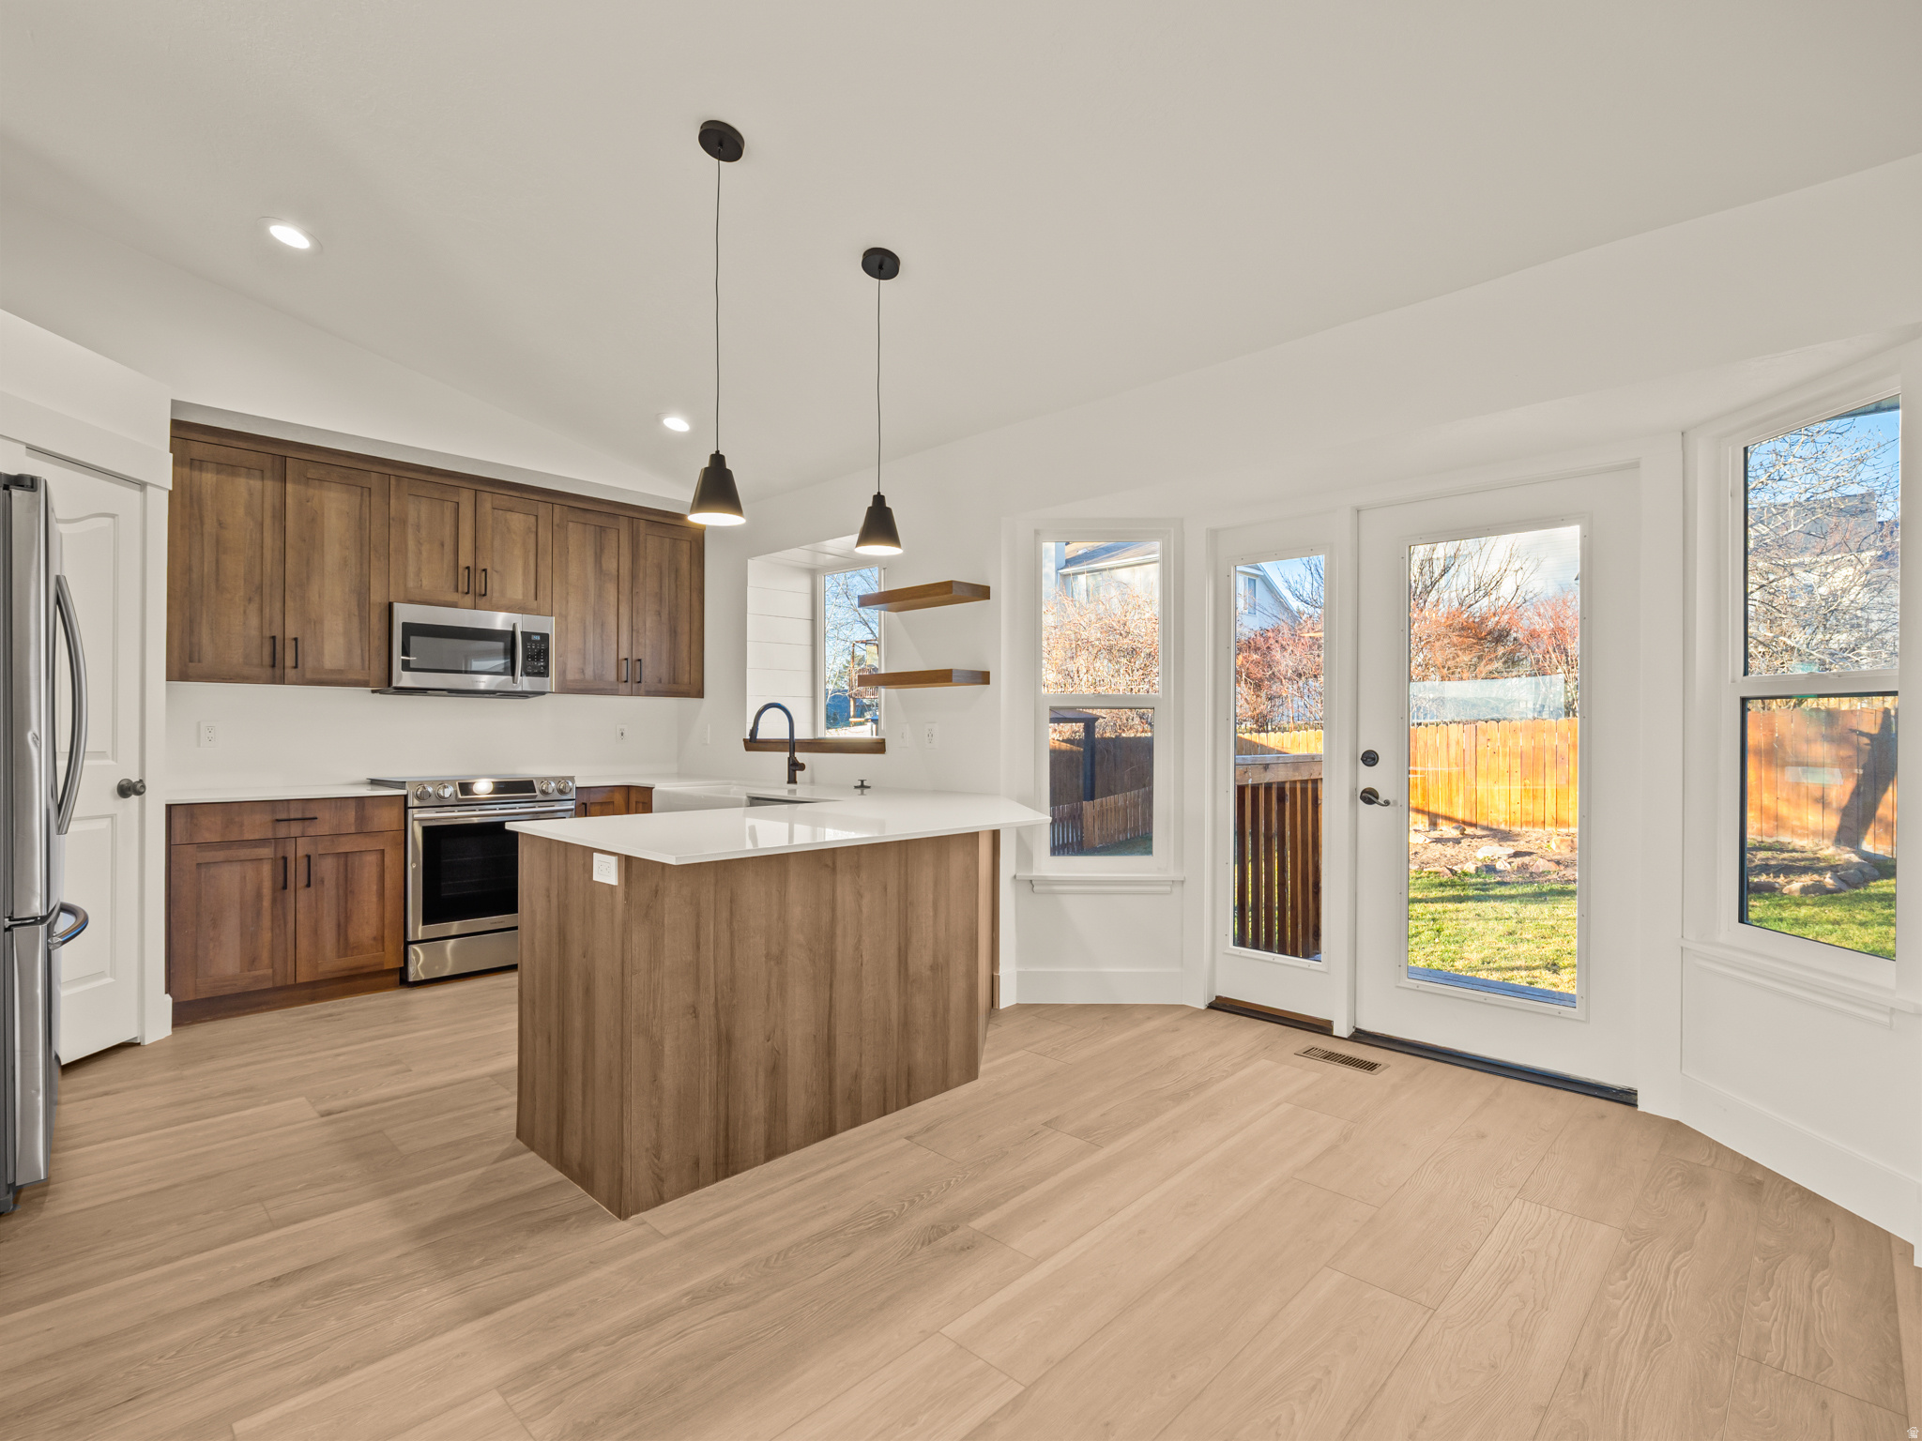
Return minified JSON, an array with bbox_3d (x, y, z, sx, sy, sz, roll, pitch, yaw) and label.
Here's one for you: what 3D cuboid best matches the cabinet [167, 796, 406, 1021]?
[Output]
[{"bbox_3d":[-3.020,0.779,3.958,0.633,0.888,0.806,0,0,45],"label":"cabinet"}]

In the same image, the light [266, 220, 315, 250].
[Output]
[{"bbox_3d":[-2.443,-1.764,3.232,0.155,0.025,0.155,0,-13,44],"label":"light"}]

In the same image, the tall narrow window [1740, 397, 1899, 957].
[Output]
[{"bbox_3d":[2.318,-0.110,2.383,0.080,1.410,0.490,0,0,0],"label":"tall narrow window"}]

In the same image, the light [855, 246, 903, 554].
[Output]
[{"bbox_3d":[-0.259,-1.018,2.855,0.153,0.938,0.153,0,0,0],"label":"light"}]

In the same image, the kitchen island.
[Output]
[{"bbox_3d":[-0.386,0.782,3.004,0.994,0.912,1.827,0,0,45],"label":"kitchen island"}]

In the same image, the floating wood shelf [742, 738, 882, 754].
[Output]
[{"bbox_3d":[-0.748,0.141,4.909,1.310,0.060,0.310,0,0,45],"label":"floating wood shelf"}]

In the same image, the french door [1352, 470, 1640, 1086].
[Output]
[{"bbox_3d":[1.892,0.196,3.205,0.900,2.030,0.045,0,0,44],"label":"french door"}]

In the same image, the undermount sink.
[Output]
[{"bbox_3d":[-1.050,0.463,4.283,0.800,0.240,0.480,0,0,44],"label":"undermount sink"}]

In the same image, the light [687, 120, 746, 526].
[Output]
[{"bbox_3d":[-0.662,-1.085,2.447,0.160,1.067,0.160,0,0,44],"label":"light"}]

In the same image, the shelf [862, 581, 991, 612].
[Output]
[{"bbox_3d":[-0.180,-0.553,4.019,0.631,0.058,0.245,0,0,45],"label":"shelf"}]

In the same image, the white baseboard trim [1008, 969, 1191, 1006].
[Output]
[{"bbox_3d":[0.608,1.163,3.866,0.740,0.150,0.016,0,0,-1],"label":"white baseboard trim"}]

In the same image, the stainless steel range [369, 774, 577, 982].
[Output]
[{"bbox_3d":[-2.458,0.758,4.502,0.689,0.941,0.758,0,0,45],"label":"stainless steel range"}]

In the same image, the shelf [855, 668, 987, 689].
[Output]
[{"bbox_3d":[-0.177,-0.182,3.970,0.620,0.055,0.230,0,0,44],"label":"shelf"}]

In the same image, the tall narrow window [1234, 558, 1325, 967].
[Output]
[{"bbox_3d":[1.329,0.157,3.739,0.396,1.657,0.070,0,0,45],"label":"tall narrow window"}]

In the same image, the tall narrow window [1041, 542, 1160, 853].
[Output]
[{"bbox_3d":[0.616,-0.094,3.935,0.550,1.420,0.080,0,0,-1],"label":"tall narrow window"}]

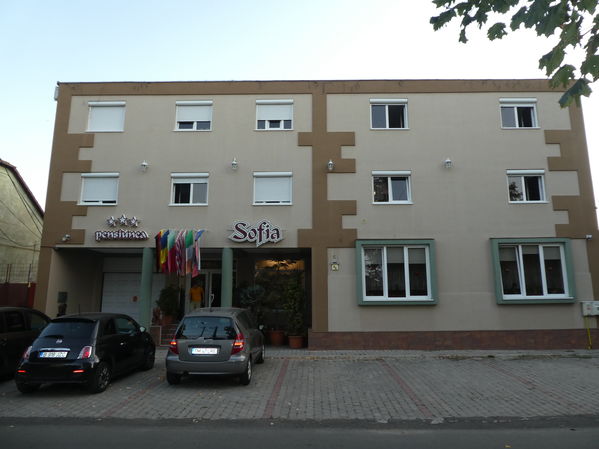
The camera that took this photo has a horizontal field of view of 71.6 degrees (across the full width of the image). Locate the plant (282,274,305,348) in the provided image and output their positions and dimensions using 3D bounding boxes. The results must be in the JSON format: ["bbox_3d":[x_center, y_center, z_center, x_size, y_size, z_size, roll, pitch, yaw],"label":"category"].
[{"bbox_3d":[-0.207,3.109,14.979,0.775,2.594,0.750,0,-9,0],"label":"plant"}]

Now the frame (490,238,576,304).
[{"bbox_3d":[8.126,1.635,14.512,2.728,2.273,0.280,0,-9,0],"label":"frame"}]

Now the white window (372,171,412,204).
[{"bbox_3d":[3.257,-1.281,14.649,1.400,1.215,0.150,0,-10,1],"label":"white window"}]

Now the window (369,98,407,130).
[{"bbox_3d":[3.282,-3.986,15.139,1.404,1.193,0.150,0,-10,1],"label":"window"}]

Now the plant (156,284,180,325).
[{"bbox_3d":[-5.028,3.102,15.996,0.965,1.526,0.900,0,-9,0],"label":"plant"}]

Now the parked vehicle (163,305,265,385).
[{"bbox_3d":[-1.873,2.835,10.336,1.764,1.593,3.850,0,-9,1],"label":"parked vehicle"}]

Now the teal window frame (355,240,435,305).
[{"bbox_3d":[3.203,1.582,13.819,2.594,2.167,0.250,0,-10,0],"label":"teal window frame"}]

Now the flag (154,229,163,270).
[{"bbox_3d":[-4.625,0.914,13.843,0.265,1.356,0.350,0,-10,1],"label":"flag"}]

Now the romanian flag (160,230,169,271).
[{"bbox_3d":[-4.625,0.918,14.376,0.275,1.496,0.300,0,-9,0],"label":"romanian flag"}]

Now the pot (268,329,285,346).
[{"bbox_3d":[-0.849,4.215,15.487,0.578,0.581,0.560,0,-9,0],"label":"pot"}]

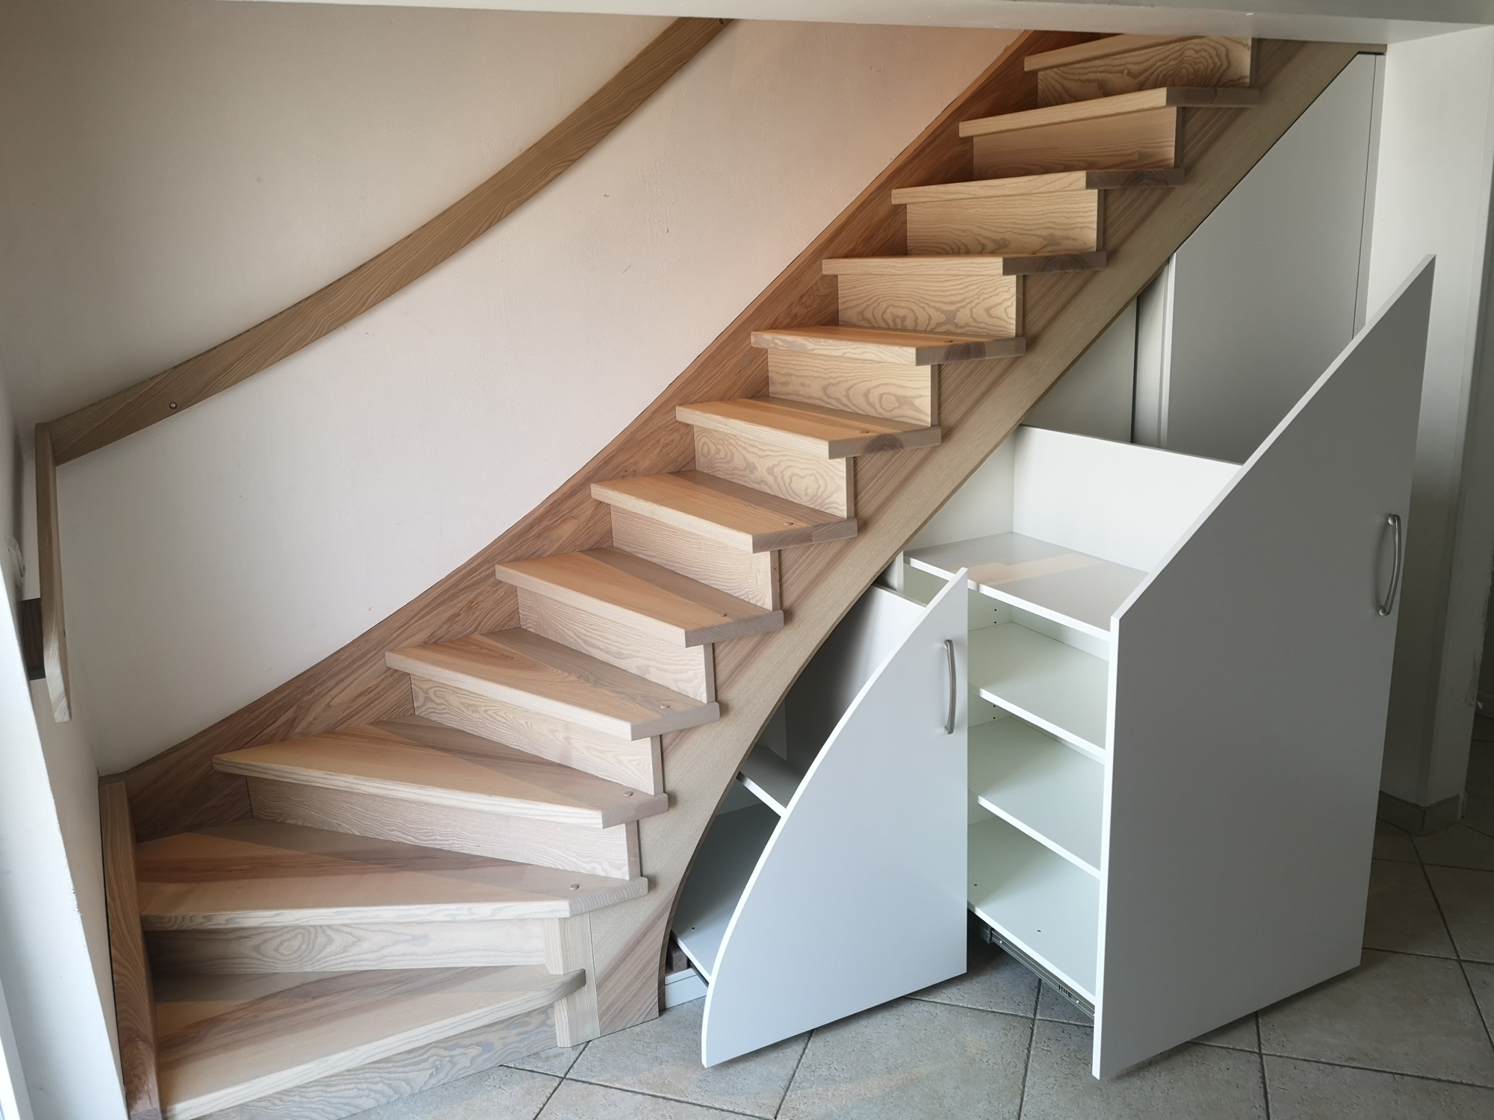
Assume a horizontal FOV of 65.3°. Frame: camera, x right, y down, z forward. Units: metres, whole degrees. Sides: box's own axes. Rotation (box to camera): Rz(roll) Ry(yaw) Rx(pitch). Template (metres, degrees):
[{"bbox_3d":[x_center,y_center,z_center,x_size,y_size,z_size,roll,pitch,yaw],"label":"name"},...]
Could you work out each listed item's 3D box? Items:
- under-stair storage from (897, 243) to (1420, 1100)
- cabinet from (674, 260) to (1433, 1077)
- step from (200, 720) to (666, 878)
[{"bbox_3d":[0.849,0.149,2.567,0.762,1.542,0.745,-10,16,-25],"label":"under-stair storage"},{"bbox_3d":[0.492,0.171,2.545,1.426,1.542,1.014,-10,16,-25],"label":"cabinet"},{"bbox_3d":[-0.661,0.531,2.722,1.122,0.180,0.369,3,16,20],"label":"step"}]

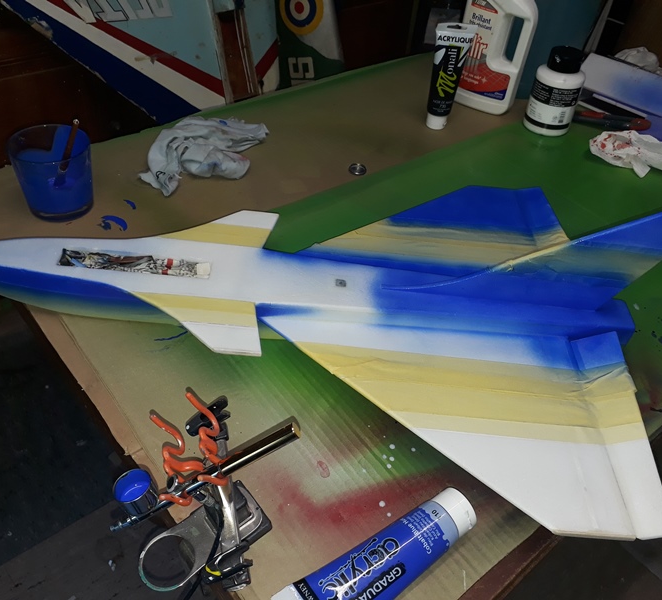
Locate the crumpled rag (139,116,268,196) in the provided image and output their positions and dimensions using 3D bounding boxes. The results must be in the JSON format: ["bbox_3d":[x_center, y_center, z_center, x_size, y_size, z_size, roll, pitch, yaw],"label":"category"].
[{"bbox_3d":[-0.164,-0.191,0.804,0.143,0.042,0.160,8,42,1],"label":"crumpled rag"}]

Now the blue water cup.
[{"bbox_3d":[-0.308,-0.140,0.698,0.086,0.083,0.086,-13,46,-21],"label":"blue water cup"}]

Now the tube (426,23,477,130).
[{"bbox_3d":[0.171,-0.329,0.921,0.057,0.152,0.037,-1,43,-9],"label":"tube"}]

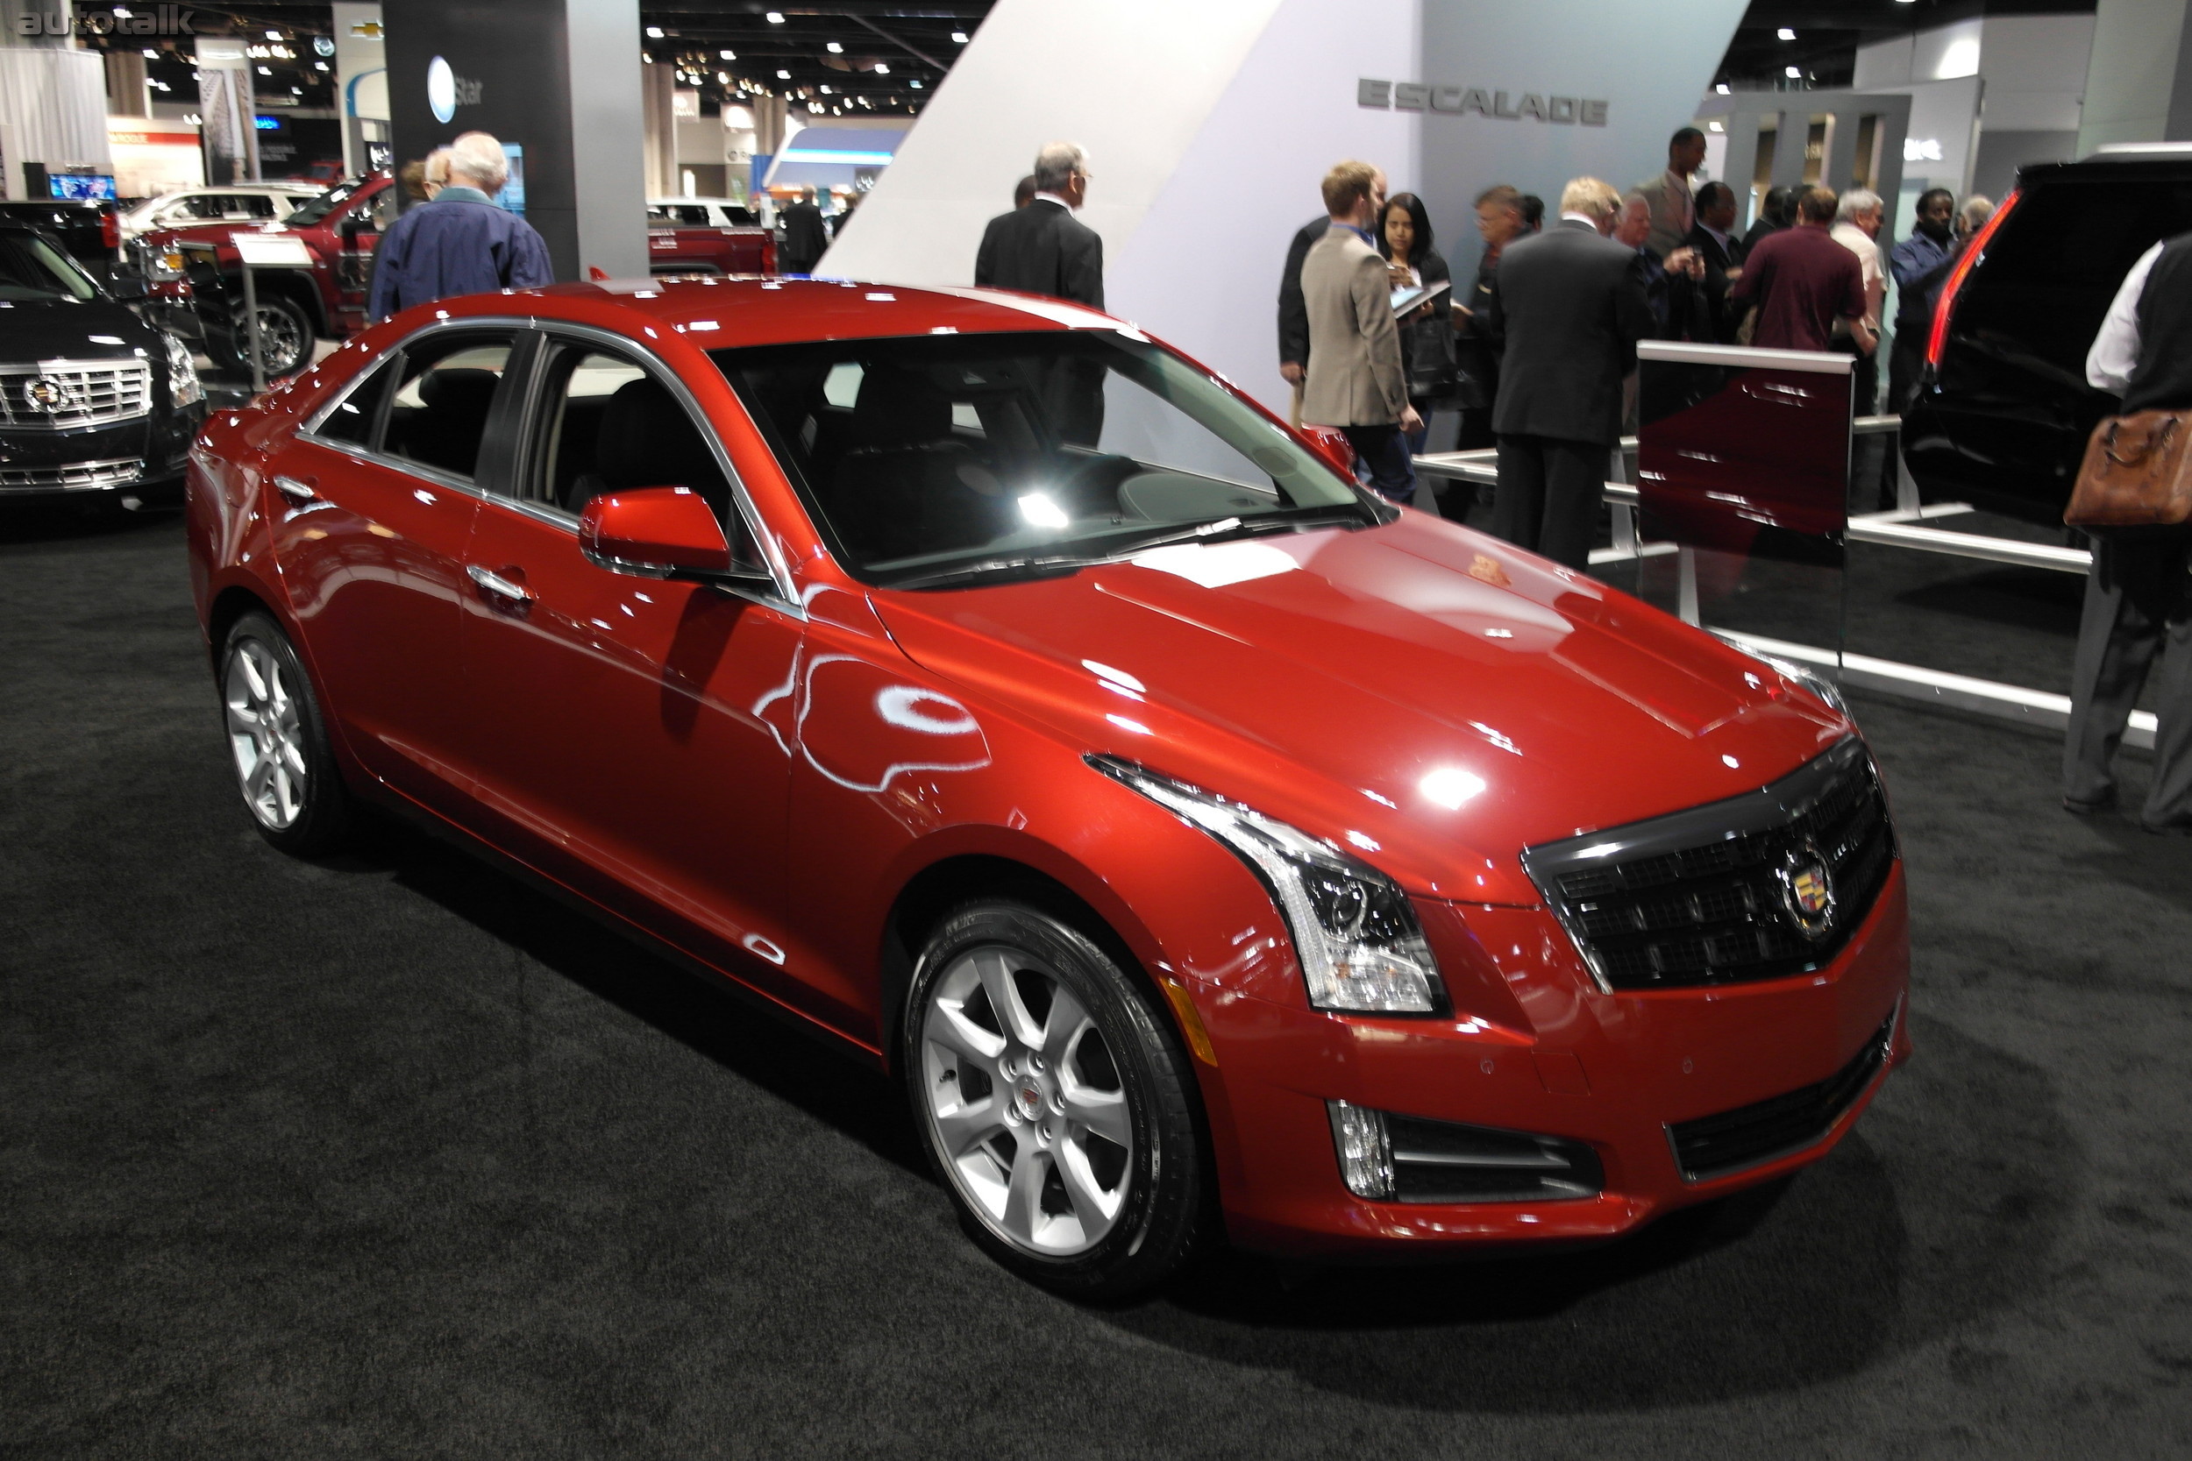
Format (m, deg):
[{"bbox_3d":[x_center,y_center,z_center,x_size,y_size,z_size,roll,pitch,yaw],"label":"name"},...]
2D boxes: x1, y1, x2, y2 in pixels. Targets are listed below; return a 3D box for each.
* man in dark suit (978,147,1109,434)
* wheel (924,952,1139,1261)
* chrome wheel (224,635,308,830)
[{"bbox_3d":[-0.211,-1.245,6.920,0.520,1.850,0.340,9,17,27],"label":"man in dark suit"},{"bbox_3d":[-0.050,0.543,2.822,0.485,0.485,0.180,16,21,42],"label":"wheel"},{"bbox_3d":[-2.037,-0.005,4.682,0.485,0.485,0.180,16,21,42],"label":"chrome wheel"}]

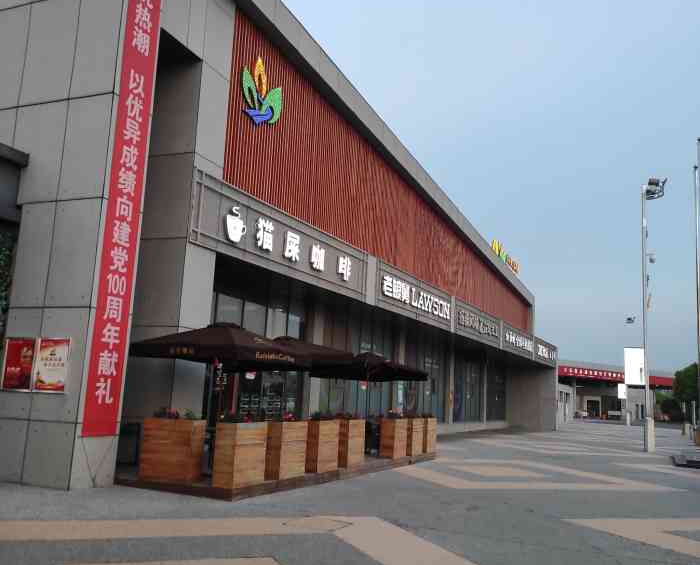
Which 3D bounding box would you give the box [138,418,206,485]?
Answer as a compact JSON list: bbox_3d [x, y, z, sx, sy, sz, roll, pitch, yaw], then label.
[{"bbox_3d":[-2.612,2.457,10.390,0.850,0.870,0.370,-1,-10,25],"label":"box"}]

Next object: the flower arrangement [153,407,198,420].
[{"bbox_3d":[-2.755,2.085,11.097,0.820,0.240,0.320,-1,-10,25],"label":"flower arrangement"}]

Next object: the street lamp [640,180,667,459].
[{"bbox_3d":[11.522,1.106,26.508,0.800,10.500,0.950,-1,-10,25],"label":"street lamp"}]

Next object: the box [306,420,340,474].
[{"bbox_3d":[-0.548,3.060,13.167,0.365,0.903,0.913,-1,-10,23],"label":"box"}]

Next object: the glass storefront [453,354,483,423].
[{"bbox_3d":[6.205,5.641,36.727,0.200,3.350,5.900,-1,-10,25],"label":"glass storefront"}]

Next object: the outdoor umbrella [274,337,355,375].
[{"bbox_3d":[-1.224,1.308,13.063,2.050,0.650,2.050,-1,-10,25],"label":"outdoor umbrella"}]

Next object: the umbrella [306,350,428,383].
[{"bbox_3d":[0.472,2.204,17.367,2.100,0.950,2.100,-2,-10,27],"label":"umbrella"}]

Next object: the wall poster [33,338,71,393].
[{"bbox_3d":[-4.639,1.281,10.878,0.650,0.820,0.030,-1,-10,25],"label":"wall poster"}]

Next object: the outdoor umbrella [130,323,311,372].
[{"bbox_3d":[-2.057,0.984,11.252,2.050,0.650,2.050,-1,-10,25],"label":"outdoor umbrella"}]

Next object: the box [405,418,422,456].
[{"bbox_3d":[1.595,3.929,17.960,0.365,0.889,0.899,-1,-10,23],"label":"box"}]

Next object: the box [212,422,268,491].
[{"bbox_3d":[-1.551,2.440,9.985,0.370,0.885,0.770,-1,-10,25],"label":"box"}]

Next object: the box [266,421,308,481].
[{"bbox_3d":[-1.097,2.835,11.928,0.365,0.906,0.915,-1,-10,23],"label":"box"}]

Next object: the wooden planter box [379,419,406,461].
[{"bbox_3d":[1.058,3.698,16.704,0.365,0.889,0.899,-1,-10,23],"label":"wooden planter box"}]

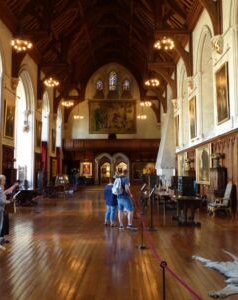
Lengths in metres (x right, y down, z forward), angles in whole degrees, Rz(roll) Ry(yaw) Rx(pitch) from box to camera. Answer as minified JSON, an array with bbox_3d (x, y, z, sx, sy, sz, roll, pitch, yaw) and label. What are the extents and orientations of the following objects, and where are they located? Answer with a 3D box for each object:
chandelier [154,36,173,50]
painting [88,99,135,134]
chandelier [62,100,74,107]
[{"bbox_3d":[1.885,-4.402,12.499,0.770,0.290,0.770,0,-4,1],"label":"chandelier"},{"bbox_3d":[-0.782,-4.086,37.303,5.860,4.290,0.080,0,-4,1],"label":"painting"},{"bbox_3d":[-4.318,-3.930,25.386,0.970,0.350,0.970,0,-5,1],"label":"chandelier"}]

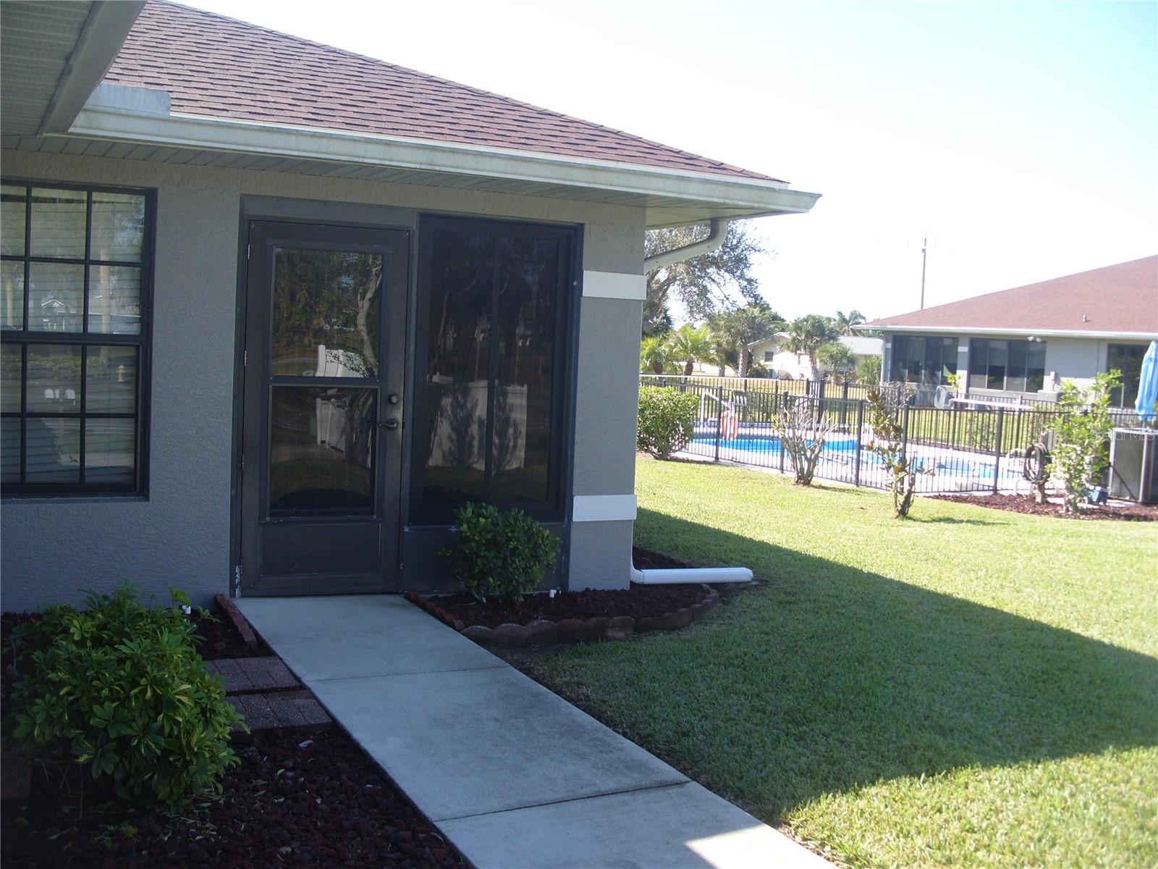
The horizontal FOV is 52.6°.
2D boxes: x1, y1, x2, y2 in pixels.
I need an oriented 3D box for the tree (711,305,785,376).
[{"bbox_3d":[9.747,-5.412,68.000,4.200,4.250,4.200,3,4,8],"label":"tree"}]

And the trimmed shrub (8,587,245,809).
[{"bbox_3d":[-1.446,0.831,3.740,0.730,0.650,0.780,1,4,-21],"label":"trimmed shrub"}]

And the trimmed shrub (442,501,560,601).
[{"bbox_3d":[-0.440,0.669,6.586,0.630,0.560,0.600,2,4,-4],"label":"trimmed shrub"}]

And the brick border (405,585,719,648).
[{"bbox_3d":[0.069,0.984,6.686,1.880,0.105,1.050,1,4,-26],"label":"brick border"}]

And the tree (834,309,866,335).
[{"bbox_3d":[27.724,-9.226,120.000,3.500,7.300,3.500,3,4,13],"label":"tree"}]

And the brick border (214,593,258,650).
[{"bbox_3d":[-1.700,0.950,5.807,0.060,0.080,1.070,1,4,-22],"label":"brick border"}]

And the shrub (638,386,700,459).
[{"bbox_3d":[1.343,-0.191,19.000,1.200,1.180,1.150,3,4,4],"label":"shrub"}]

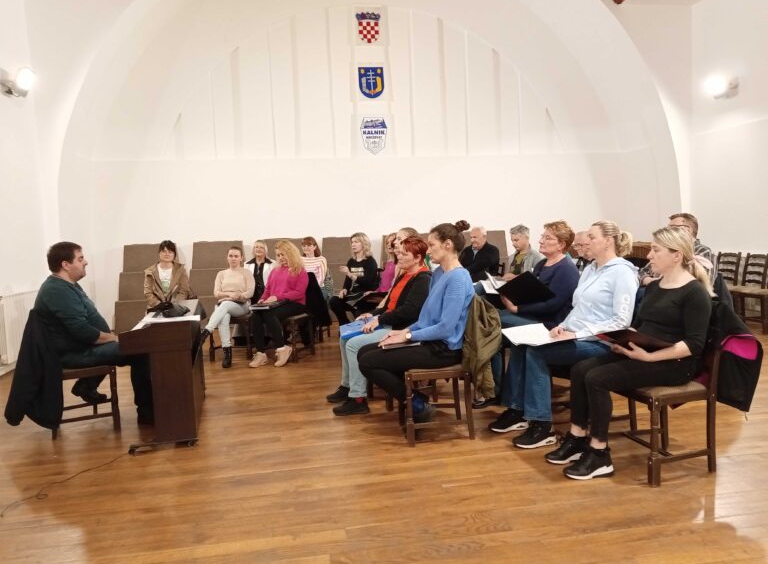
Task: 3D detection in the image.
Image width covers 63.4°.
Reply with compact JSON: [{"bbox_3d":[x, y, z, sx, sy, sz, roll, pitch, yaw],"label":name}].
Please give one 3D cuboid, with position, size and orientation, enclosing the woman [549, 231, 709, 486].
[{"bbox_3d":[1.276,0.358,3.304,0.750,1.280,0.520,-4,5,-15],"label":"woman"}]

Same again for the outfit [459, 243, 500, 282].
[{"bbox_3d":[1.011,-0.116,6.557,0.520,0.620,0.420,0,5,32],"label":"outfit"}]

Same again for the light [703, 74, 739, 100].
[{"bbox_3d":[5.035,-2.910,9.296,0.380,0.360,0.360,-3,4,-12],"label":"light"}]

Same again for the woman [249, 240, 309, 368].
[{"bbox_3d":[-1.121,0.221,6.785,0.550,1.280,0.850,0,4,33],"label":"woman"}]

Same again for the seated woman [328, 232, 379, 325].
[{"bbox_3d":[-0.364,0.143,6.993,0.800,1.340,0.520,-6,5,-44],"label":"seated woman"}]

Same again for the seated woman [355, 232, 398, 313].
[{"bbox_3d":[-0.003,0.150,6.804,0.820,1.320,0.520,-6,5,-41],"label":"seated woman"}]

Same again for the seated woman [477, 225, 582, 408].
[{"bbox_3d":[1.047,0.234,4.642,0.820,1.330,0.530,-4,5,-13],"label":"seated woman"}]

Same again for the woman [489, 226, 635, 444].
[{"bbox_3d":[1.104,0.297,3.931,0.920,1.300,0.520,-4,4,-15],"label":"woman"}]

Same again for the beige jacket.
[{"bbox_3d":[-2.437,0.121,7.056,0.540,0.660,0.380,-4,4,-14],"label":"beige jacket"}]

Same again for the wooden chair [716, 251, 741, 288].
[{"bbox_3d":[4.165,0.063,7.901,0.460,0.870,0.430,-4,5,-13],"label":"wooden chair"}]

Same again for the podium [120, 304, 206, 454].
[{"bbox_3d":[-1.514,0.618,4.394,0.450,0.830,1.020,-4,5,-13],"label":"podium"}]

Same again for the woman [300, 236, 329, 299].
[{"bbox_3d":[-0.916,0.100,8.121,0.520,1.330,0.800,-2,4,9],"label":"woman"}]

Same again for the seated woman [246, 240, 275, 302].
[{"bbox_3d":[-1.474,0.144,7.483,0.500,1.270,0.720,-3,5,-12],"label":"seated woman"}]

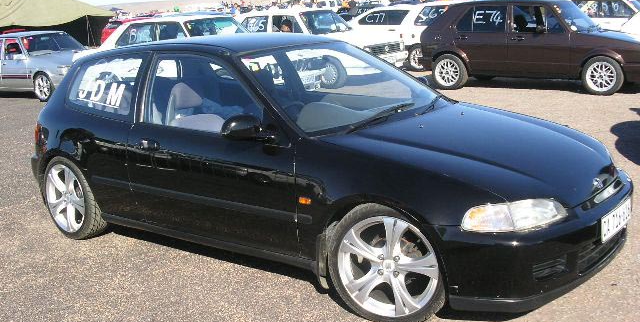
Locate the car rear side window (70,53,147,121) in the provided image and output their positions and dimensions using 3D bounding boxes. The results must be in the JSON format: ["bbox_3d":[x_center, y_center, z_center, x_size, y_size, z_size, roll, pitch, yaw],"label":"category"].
[{"bbox_3d":[-1.350,-0.469,4.433,0.710,0.411,0.050,6,-9,38],"label":"car rear side window"}]

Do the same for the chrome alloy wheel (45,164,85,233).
[{"bbox_3d":[-1.659,0.231,4.766,0.460,0.460,0.180,6,16,38],"label":"chrome alloy wheel"}]

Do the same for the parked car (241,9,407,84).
[{"bbox_3d":[-0.264,-2.224,13.707,3.900,1.400,1.620,6,15,36],"label":"parked car"}]

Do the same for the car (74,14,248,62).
[{"bbox_3d":[-2.295,-1.677,11.821,4.400,1.400,1.660,6,15,37],"label":"car"}]

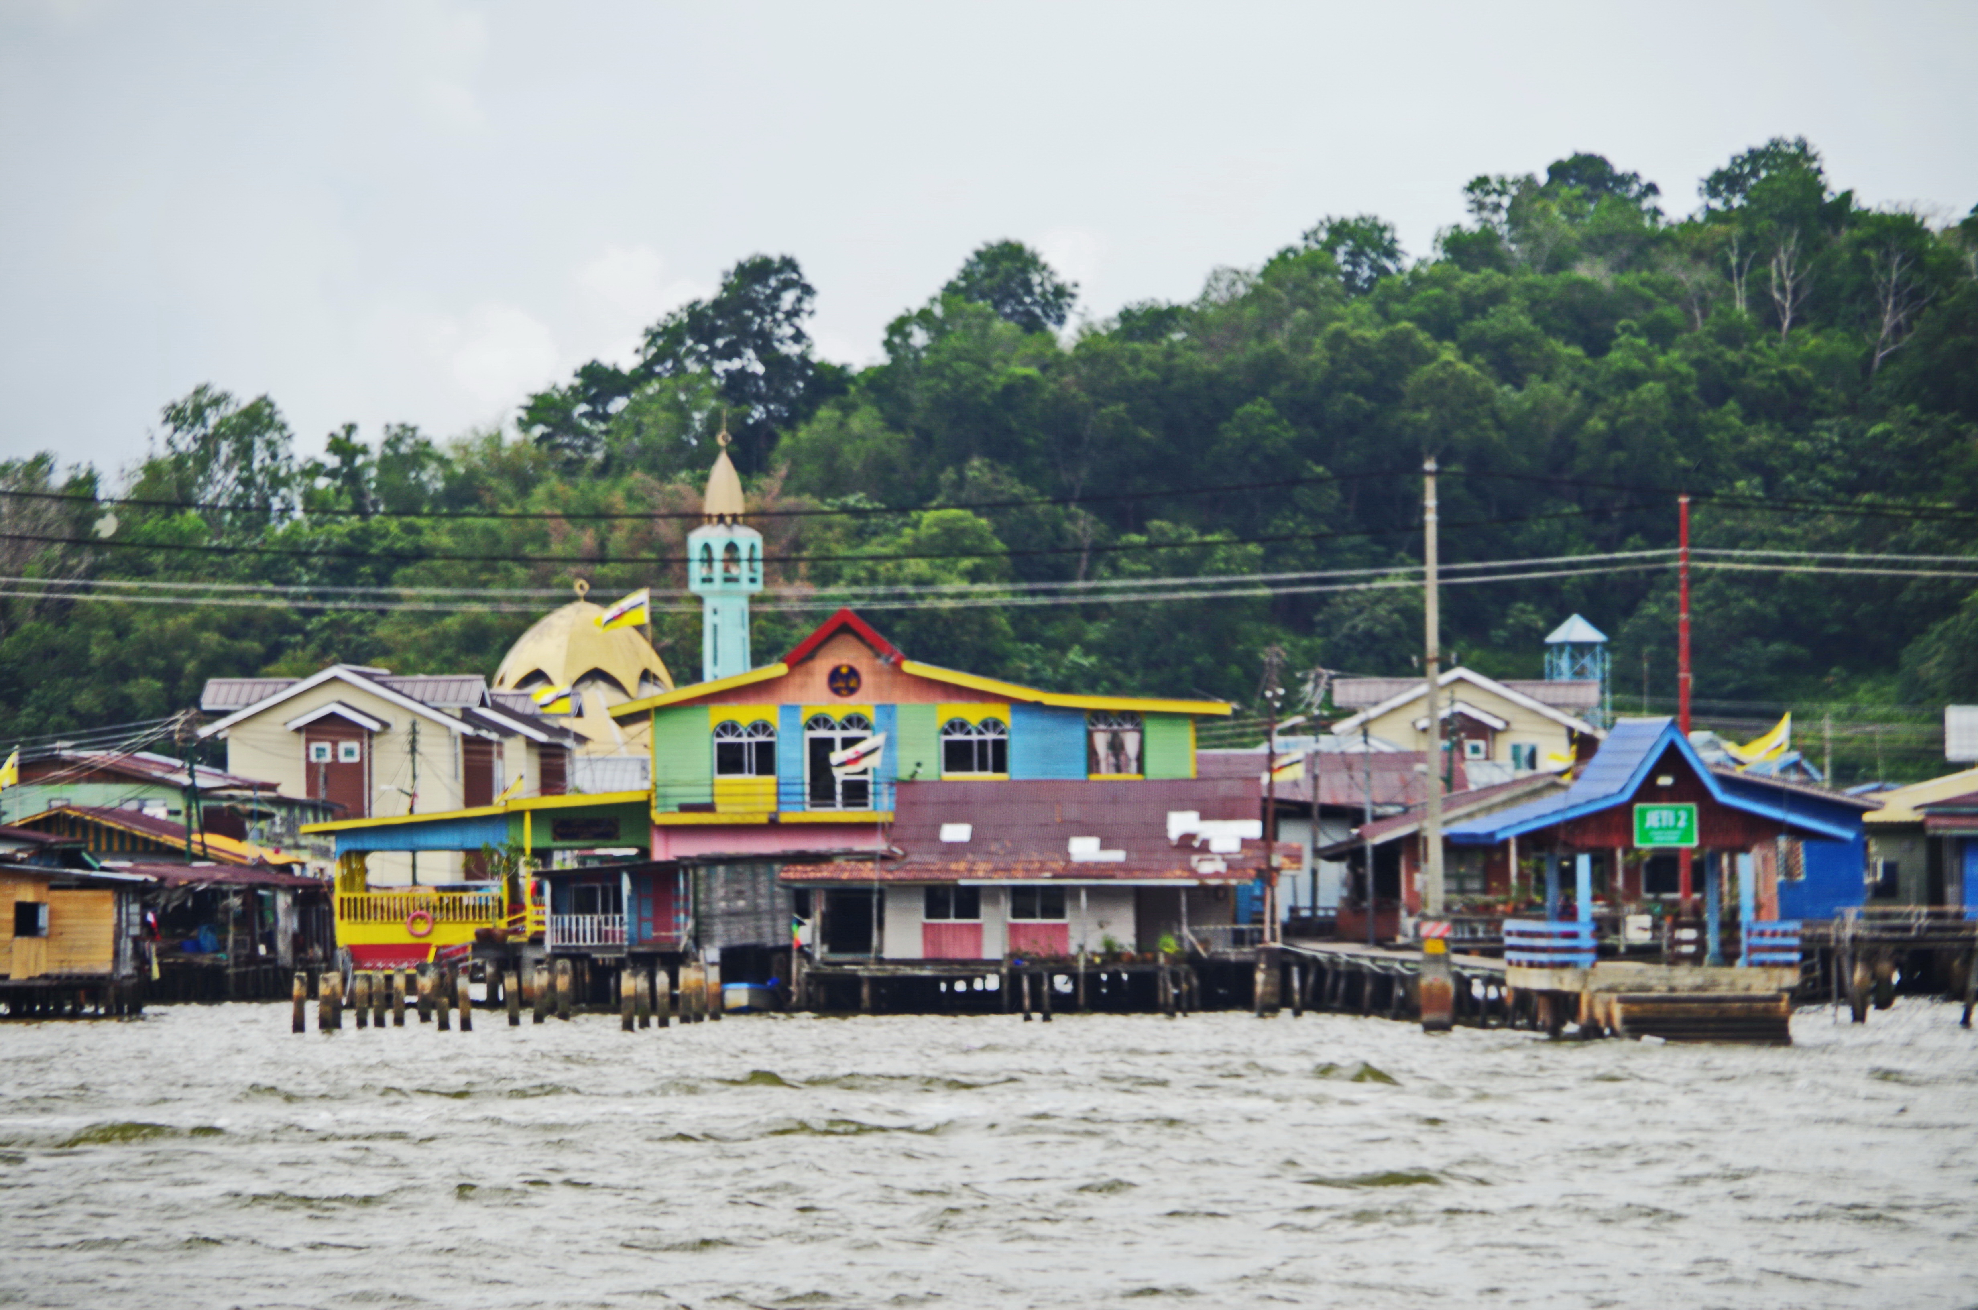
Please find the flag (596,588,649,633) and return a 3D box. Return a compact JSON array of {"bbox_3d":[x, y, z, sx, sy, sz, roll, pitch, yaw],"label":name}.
[{"bbox_3d":[-9.524,-1.185,288.000,1.400,1.130,0.400,0,-1,0],"label":"flag"}]

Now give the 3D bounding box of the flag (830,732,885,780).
[{"bbox_3d":[-3.392,2.612,286.000,1.400,1.270,0.400,0,-1,0],"label":"flag"}]

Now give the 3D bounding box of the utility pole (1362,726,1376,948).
[{"bbox_3d":[10.366,4.949,302.000,0.200,6.065,0.200,-1,-1,0],"label":"utility pole"}]

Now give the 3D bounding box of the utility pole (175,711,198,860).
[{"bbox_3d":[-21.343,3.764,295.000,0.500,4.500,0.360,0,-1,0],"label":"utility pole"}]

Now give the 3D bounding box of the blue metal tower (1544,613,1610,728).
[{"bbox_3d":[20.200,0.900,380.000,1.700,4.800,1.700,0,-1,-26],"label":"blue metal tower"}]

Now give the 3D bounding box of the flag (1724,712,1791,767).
[{"bbox_3d":[17.910,1.961,258.000,1.500,1.200,0.450,0,-1,0],"label":"flag"}]

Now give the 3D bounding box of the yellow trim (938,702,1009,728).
[{"bbox_3d":[-0.425,1.577,290.000,1.860,0.660,0.120,0,-1,0],"label":"yellow trim"}]

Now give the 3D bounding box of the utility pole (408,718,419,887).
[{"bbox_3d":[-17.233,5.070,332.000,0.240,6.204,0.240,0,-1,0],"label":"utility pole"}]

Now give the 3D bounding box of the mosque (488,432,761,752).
[{"bbox_3d":[-15.445,0.688,470.000,12.000,20.712,12.000,0,-1,0],"label":"mosque"}]

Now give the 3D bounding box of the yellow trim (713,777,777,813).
[{"bbox_3d":[-6.791,3.911,309.000,1.780,1.013,0.080,0,-1,0],"label":"yellow trim"}]

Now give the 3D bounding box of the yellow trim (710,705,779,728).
[{"bbox_3d":[-6.394,1.618,290.000,1.820,0.610,0.120,0,-1,0],"label":"yellow trim"}]

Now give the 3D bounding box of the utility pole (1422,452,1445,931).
[{"bbox_3d":[11.333,0.849,283.000,0.380,11.840,0.380,-1,-1,0],"label":"utility pole"}]

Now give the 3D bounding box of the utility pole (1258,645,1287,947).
[{"bbox_3d":[7.758,3.866,303.000,0.650,8.282,0.500,0,-1,0],"label":"utility pole"}]

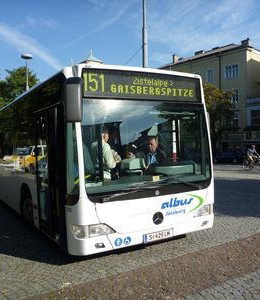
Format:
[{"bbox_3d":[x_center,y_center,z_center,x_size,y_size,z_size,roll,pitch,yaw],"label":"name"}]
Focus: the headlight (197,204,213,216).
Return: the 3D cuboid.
[{"bbox_3d":[1.172,0.983,5.214,0.510,0.180,0.180,-3,2,-41],"label":"headlight"}]

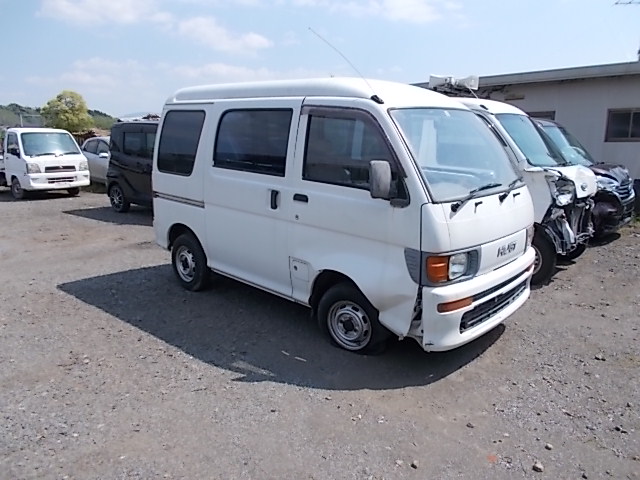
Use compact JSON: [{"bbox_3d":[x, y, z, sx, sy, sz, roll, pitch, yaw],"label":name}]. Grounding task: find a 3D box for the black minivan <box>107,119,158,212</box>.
[{"bbox_3d":[-2.609,-1.395,9.357,3.395,1.750,1.475,8,14,36],"label":"black minivan"}]

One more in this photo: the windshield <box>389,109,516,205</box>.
[{"bbox_3d":[0.913,-0.579,3.049,1.240,0.660,0.110,-11,-20,-46],"label":"windshield"}]

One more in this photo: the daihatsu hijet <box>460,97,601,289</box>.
[{"bbox_3d":[1.445,-0.779,5.836,3.300,1.870,1.475,10,15,42],"label":"daihatsu hijet"}]

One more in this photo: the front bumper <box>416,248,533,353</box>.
[{"bbox_3d":[1.070,0.359,3.079,0.270,0.390,1.385,14,17,41],"label":"front bumper"}]

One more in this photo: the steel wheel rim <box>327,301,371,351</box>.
[{"bbox_3d":[0.212,0.543,3.080,0.338,0.338,0.110,14,17,41],"label":"steel wheel rim"}]

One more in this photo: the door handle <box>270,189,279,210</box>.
[{"bbox_3d":[-0.320,-0.278,3.304,0.070,0.140,0.040,14,17,41],"label":"door handle"}]

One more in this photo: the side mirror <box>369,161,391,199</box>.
[{"bbox_3d":[0.323,-0.317,2.566,0.085,0.205,0.140,14,17,41],"label":"side mirror"}]

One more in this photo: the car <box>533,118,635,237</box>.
[{"bbox_3d":[3.402,-1.176,8.311,3.420,1.710,1.500,10,15,42],"label":"car"}]

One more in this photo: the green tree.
[{"bbox_3d":[-19.959,-9.018,38.539,3.900,5.702,3.900,-5,12,-26],"label":"green tree"}]

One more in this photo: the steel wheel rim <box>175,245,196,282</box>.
[{"bbox_3d":[-1.175,0.209,4.336,0.338,0.338,0.110,14,17,41],"label":"steel wheel rim"}]

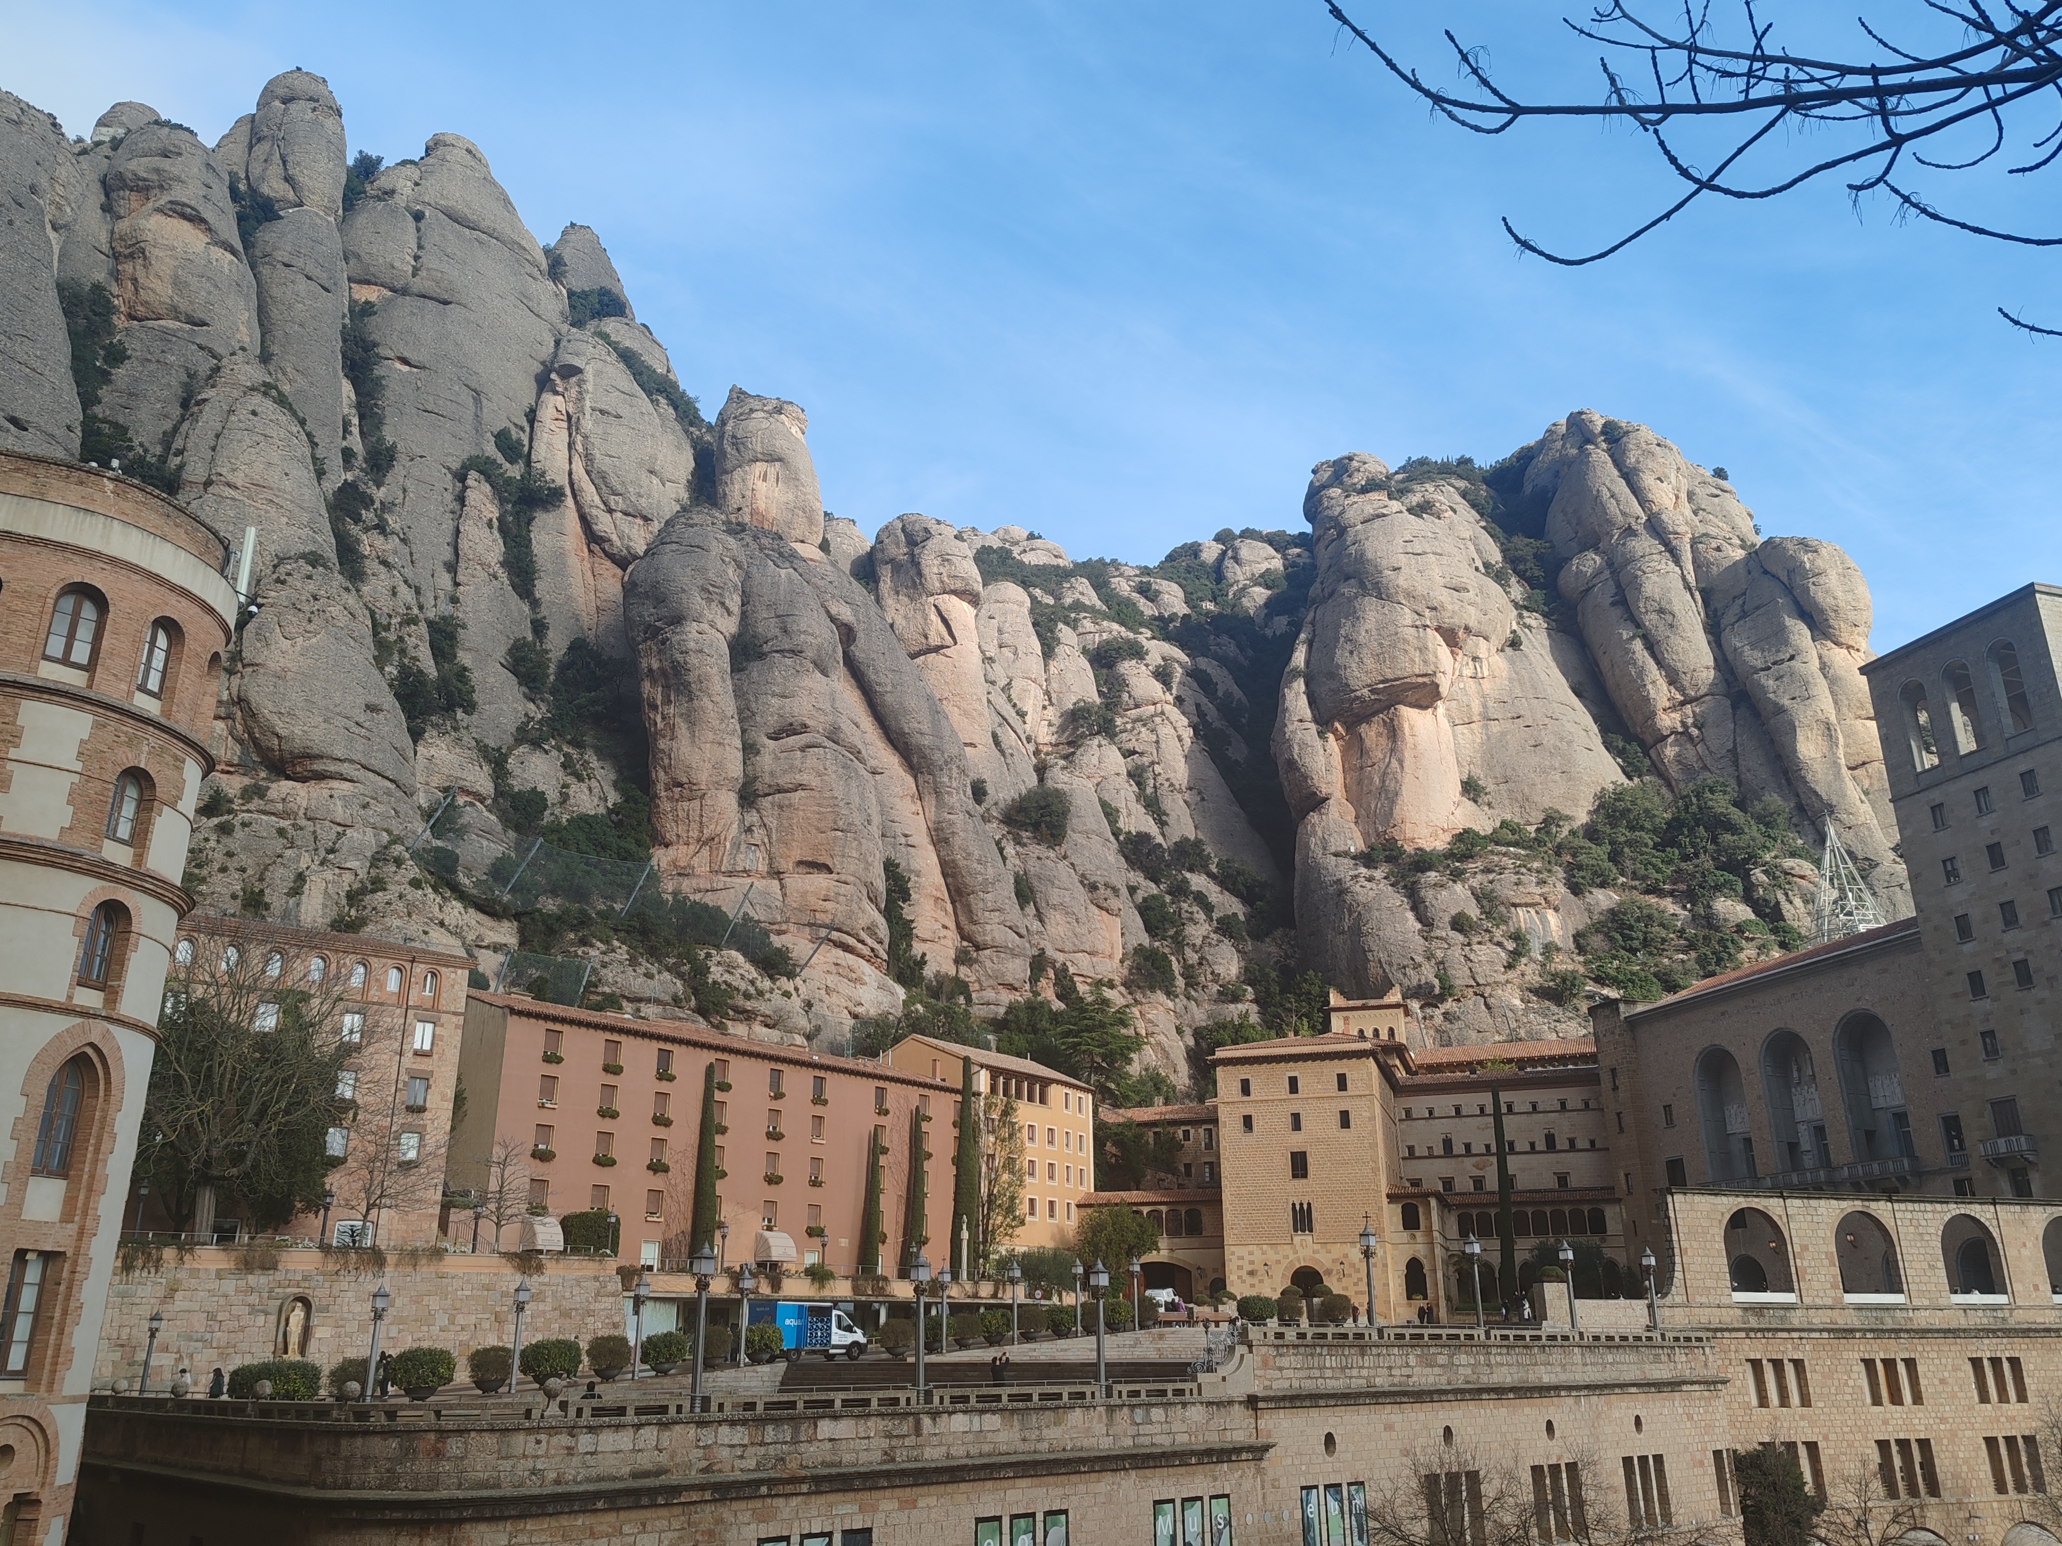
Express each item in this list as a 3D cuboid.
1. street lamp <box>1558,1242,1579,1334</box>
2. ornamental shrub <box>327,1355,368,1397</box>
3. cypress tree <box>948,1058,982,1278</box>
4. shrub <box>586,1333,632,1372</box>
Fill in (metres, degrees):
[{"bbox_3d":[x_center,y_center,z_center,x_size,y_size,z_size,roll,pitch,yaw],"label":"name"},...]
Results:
[{"bbox_3d":[23.170,22.059,68.823,0.500,4.000,0.500,17,-26,-40],"label":"street lamp"},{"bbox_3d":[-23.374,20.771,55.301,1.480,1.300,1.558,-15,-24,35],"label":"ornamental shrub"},{"bbox_3d":[-4.943,29.923,122.594,2.487,16.484,2.487,0,-20,0],"label":"cypress tree"},{"bbox_3d":[-16.726,22.950,63.737,1.706,1.439,1.796,0,-20,0],"label":"shrub"}]

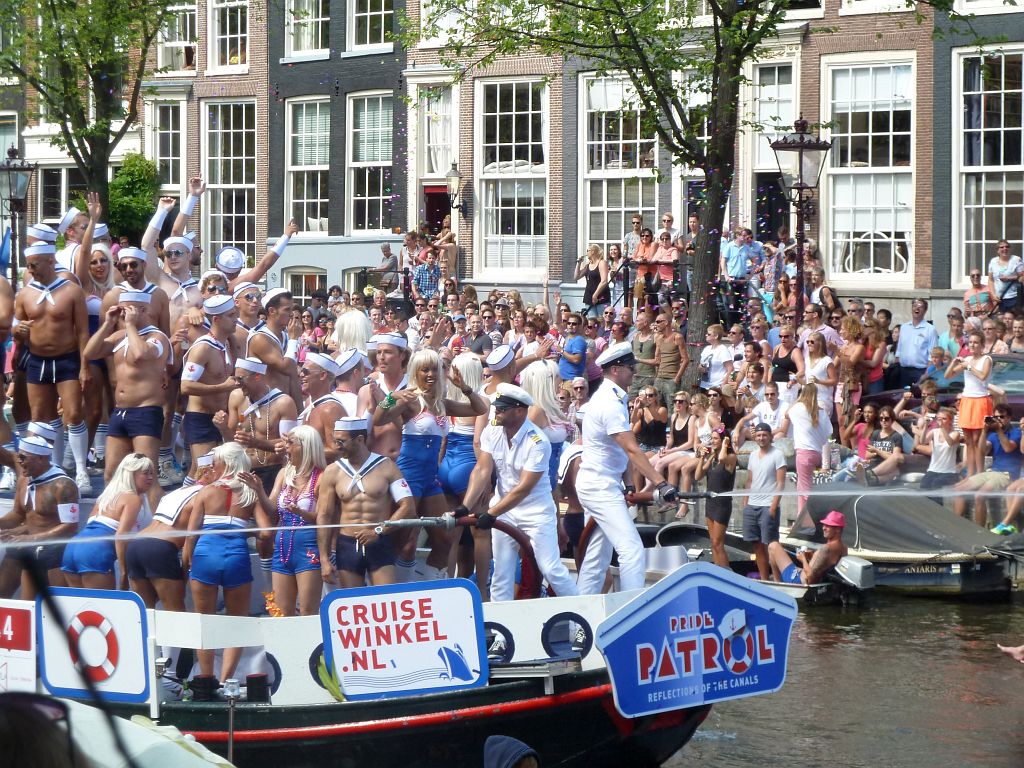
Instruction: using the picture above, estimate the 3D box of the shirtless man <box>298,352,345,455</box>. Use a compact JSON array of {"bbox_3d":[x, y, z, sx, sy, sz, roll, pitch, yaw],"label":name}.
[{"bbox_3d":[-1.224,0.711,19.848,0.380,1.830,0.500,-1,3,-18],"label":"shirtless man"}]

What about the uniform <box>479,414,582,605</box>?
[{"bbox_3d":[0.105,0.916,19.500,0.550,1.380,0.500,3,4,40],"label":"uniform"}]

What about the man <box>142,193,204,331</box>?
[{"bbox_3d":[-2.584,-0.383,23.541,0.560,2.130,0.380,0,2,3],"label":"man"}]

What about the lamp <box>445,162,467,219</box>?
[{"bbox_3d":[-1.001,-3.477,55.000,0.450,1.020,0.320,-2,4,-40],"label":"lamp"}]

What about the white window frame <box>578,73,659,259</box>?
[{"bbox_3d":[1.832,-3.517,52.076,0.220,3.493,1.840,-3,4,-43],"label":"white window frame"}]

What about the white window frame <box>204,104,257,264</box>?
[{"bbox_3d":[-5.456,-3.885,59.883,0.220,3.309,1.698,-3,4,-43],"label":"white window frame"}]

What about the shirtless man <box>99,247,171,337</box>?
[{"bbox_3d":[-2.832,-0.138,23.134,0.540,1.790,0.350,1,2,7],"label":"shirtless man"}]

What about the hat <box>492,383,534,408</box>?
[{"bbox_3d":[0.003,0.072,19.400,0.270,0.150,0.240,-2,3,-38],"label":"hat"}]

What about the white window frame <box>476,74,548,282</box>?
[{"bbox_3d":[-0.003,-3.373,50.893,1.677,3.352,0.200,2,3,43],"label":"white window frame"}]

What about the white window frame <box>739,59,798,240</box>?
[{"bbox_3d":[3.934,-3.554,47.145,1.195,2.891,0.250,2,3,43],"label":"white window frame"}]

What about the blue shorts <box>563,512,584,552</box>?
[{"bbox_3d":[0.443,0.997,20.800,0.270,0.270,0.350,1,2,6],"label":"blue shorts"}]

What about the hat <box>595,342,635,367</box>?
[{"bbox_3d":[0.673,-0.171,19.900,0.275,0.155,0.260,-22,2,-5],"label":"hat"}]

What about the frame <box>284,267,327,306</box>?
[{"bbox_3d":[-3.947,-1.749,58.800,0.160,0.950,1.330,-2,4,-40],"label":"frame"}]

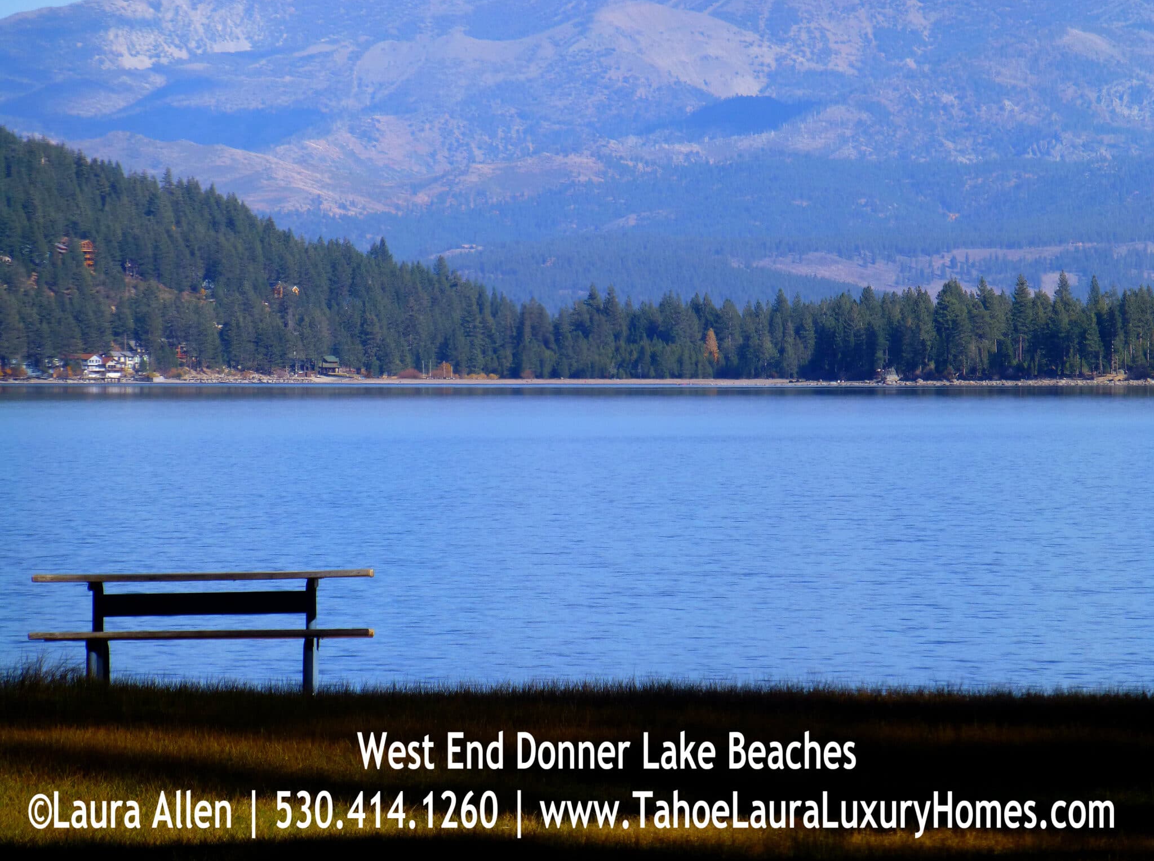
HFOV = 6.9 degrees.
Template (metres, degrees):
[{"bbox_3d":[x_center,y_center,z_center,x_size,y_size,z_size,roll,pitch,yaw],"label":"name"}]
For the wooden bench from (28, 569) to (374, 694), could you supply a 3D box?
[{"bbox_3d":[-2.031,1.148,52.500,1.830,0.750,1.520,0,-1,0],"label":"wooden bench"}]

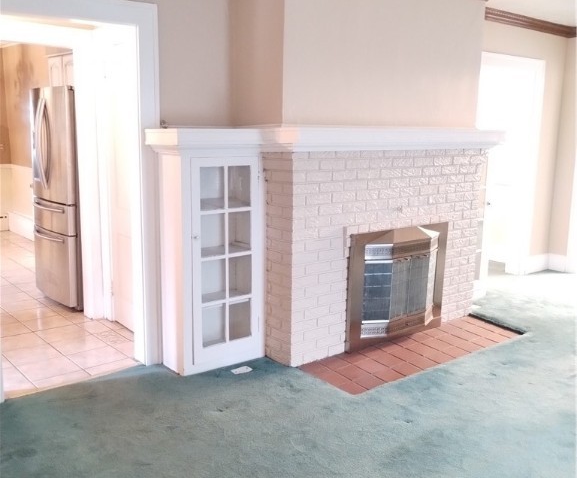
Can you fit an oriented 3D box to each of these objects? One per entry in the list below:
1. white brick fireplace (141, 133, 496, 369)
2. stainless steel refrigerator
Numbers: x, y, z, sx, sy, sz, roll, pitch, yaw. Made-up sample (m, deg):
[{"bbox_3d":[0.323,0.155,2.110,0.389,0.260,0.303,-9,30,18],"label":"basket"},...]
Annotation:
[{"bbox_3d":[0.533,-0.033,4.387,2.978,1.457,0.674,-7,13,-39],"label":"white brick fireplace"},{"bbox_3d":[-1.687,-0.377,5.303,0.800,1.770,0.860,-7,13,-39],"label":"stainless steel refrigerator"}]

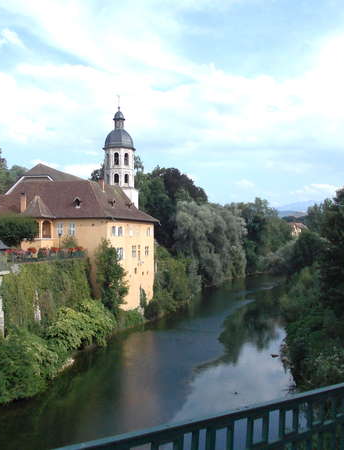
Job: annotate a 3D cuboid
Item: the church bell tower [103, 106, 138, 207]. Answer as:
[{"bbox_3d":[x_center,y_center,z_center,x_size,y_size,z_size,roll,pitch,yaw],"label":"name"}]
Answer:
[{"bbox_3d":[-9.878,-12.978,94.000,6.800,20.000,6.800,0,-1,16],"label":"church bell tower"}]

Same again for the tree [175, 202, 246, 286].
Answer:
[{"bbox_3d":[9.968,4.918,129.000,19.500,22.000,17.500,0,-1,16],"label":"tree"}]

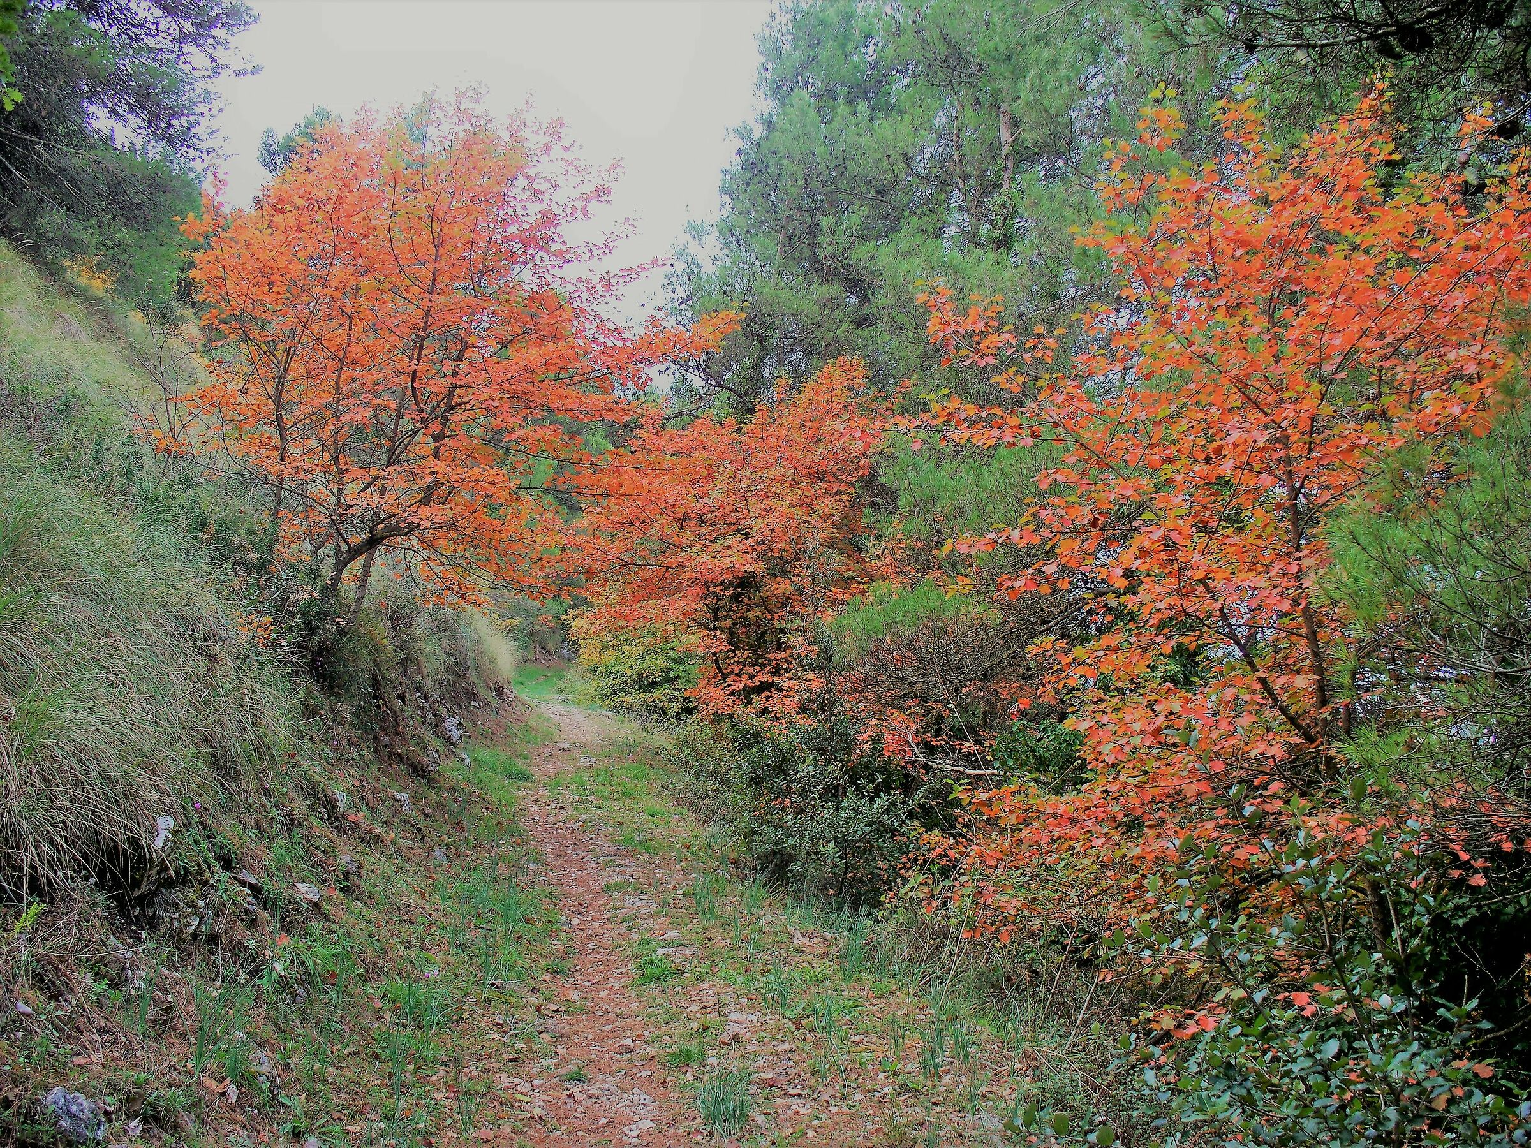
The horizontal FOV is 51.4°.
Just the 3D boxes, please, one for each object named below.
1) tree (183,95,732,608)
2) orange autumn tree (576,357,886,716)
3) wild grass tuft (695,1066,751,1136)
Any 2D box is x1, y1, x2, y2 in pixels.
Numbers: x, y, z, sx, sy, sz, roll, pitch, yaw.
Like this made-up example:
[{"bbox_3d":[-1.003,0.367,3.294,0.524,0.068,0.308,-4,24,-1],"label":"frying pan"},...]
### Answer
[{"bbox_3d":[-2.361,-1.686,12.300,4.250,4.000,3.800,0,-1,0],"label":"tree"},{"bbox_3d":[-0.306,-0.306,13.800,2.700,3.150,2.600,0,-1,0],"label":"orange autumn tree"},{"bbox_3d":[-0.121,1.519,4.600,0.155,0.185,0.150,0,-1,0],"label":"wild grass tuft"}]

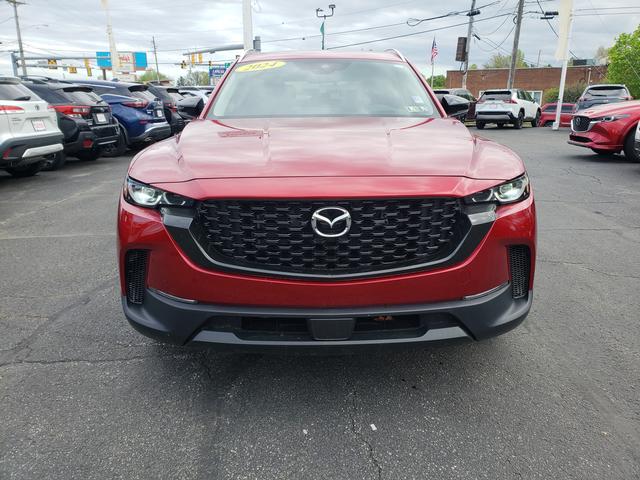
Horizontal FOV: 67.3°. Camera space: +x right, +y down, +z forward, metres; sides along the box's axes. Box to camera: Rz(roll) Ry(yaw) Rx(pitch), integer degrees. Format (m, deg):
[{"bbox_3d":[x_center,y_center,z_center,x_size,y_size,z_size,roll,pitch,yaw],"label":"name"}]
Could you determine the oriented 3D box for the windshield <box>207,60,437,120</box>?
[{"bbox_3d":[0.013,-1.011,3.195,1.420,0.400,0.740,0,16,-1],"label":"windshield"}]

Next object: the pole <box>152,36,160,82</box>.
[{"bbox_3d":[-22.906,-23.641,68.096,0.300,9.500,0.300,0,16,0],"label":"pole"}]

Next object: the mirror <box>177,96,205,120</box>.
[{"bbox_3d":[-0.883,-0.900,3.289,0.220,0.165,0.170,0,16,-1],"label":"mirror"}]

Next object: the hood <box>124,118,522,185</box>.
[{"bbox_3d":[0.031,-0.473,2.413,1.700,0.250,1.120,0,16,-1],"label":"hood"}]

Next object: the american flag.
[{"bbox_3d":[9.683,-16.025,40.650,0.650,2.200,0.350,4,16,12],"label":"american flag"}]

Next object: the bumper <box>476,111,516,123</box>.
[{"bbox_3d":[7.674,-5.370,20.900,1.800,0.500,0.450,13,21,37],"label":"bumper"}]

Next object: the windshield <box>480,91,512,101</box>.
[{"bbox_3d":[8.018,-6.564,21.836,1.280,0.440,0.220,11,19,32],"label":"windshield"}]

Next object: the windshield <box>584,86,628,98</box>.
[{"bbox_3d":[11.739,-6.044,19.697,1.420,0.450,0.240,9,19,30],"label":"windshield"}]

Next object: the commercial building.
[{"bbox_3d":[23.803,-15.401,50.548,17.000,4.500,11.000,13,21,38],"label":"commercial building"}]

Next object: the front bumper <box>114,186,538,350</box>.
[{"bbox_3d":[0.030,0.107,2.116,1.860,0.670,0.480,0,16,-1],"label":"front bumper"}]

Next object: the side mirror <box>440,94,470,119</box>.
[{"bbox_3d":[0.919,-0.912,3.286,0.220,0.165,0.170,0,16,-1],"label":"side mirror"}]

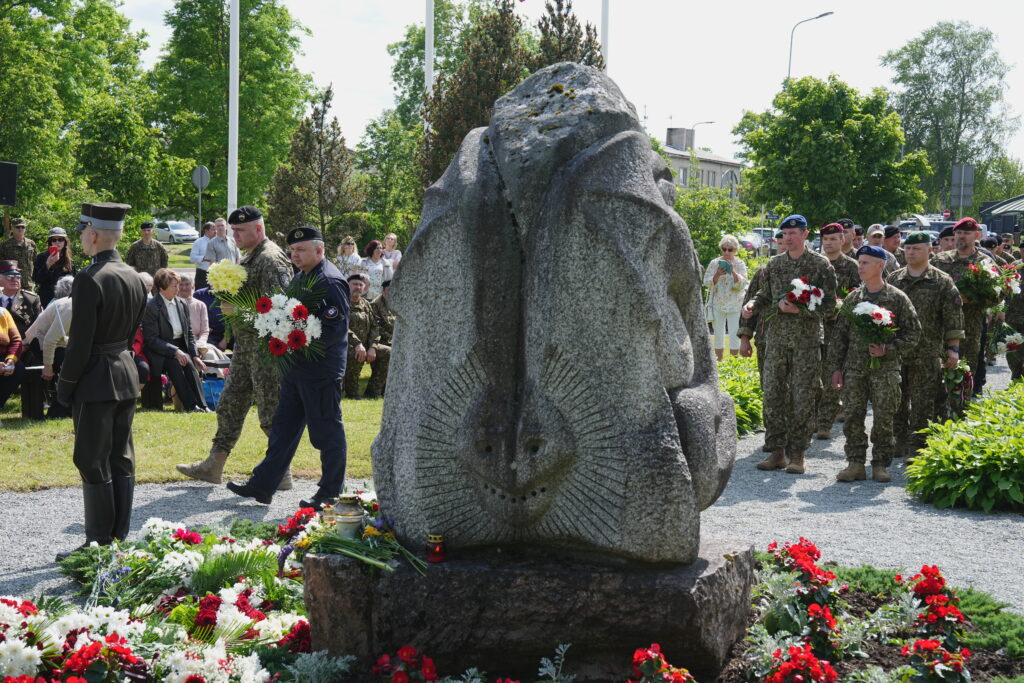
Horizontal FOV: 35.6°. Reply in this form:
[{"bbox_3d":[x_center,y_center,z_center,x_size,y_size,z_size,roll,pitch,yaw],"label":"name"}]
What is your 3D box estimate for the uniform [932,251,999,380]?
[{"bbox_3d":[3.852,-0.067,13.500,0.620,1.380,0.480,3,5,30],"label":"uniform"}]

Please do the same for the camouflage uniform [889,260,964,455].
[{"bbox_3d":[3.358,0.139,13.000,0.620,1.530,0.360,3,4,18],"label":"camouflage uniform"}]

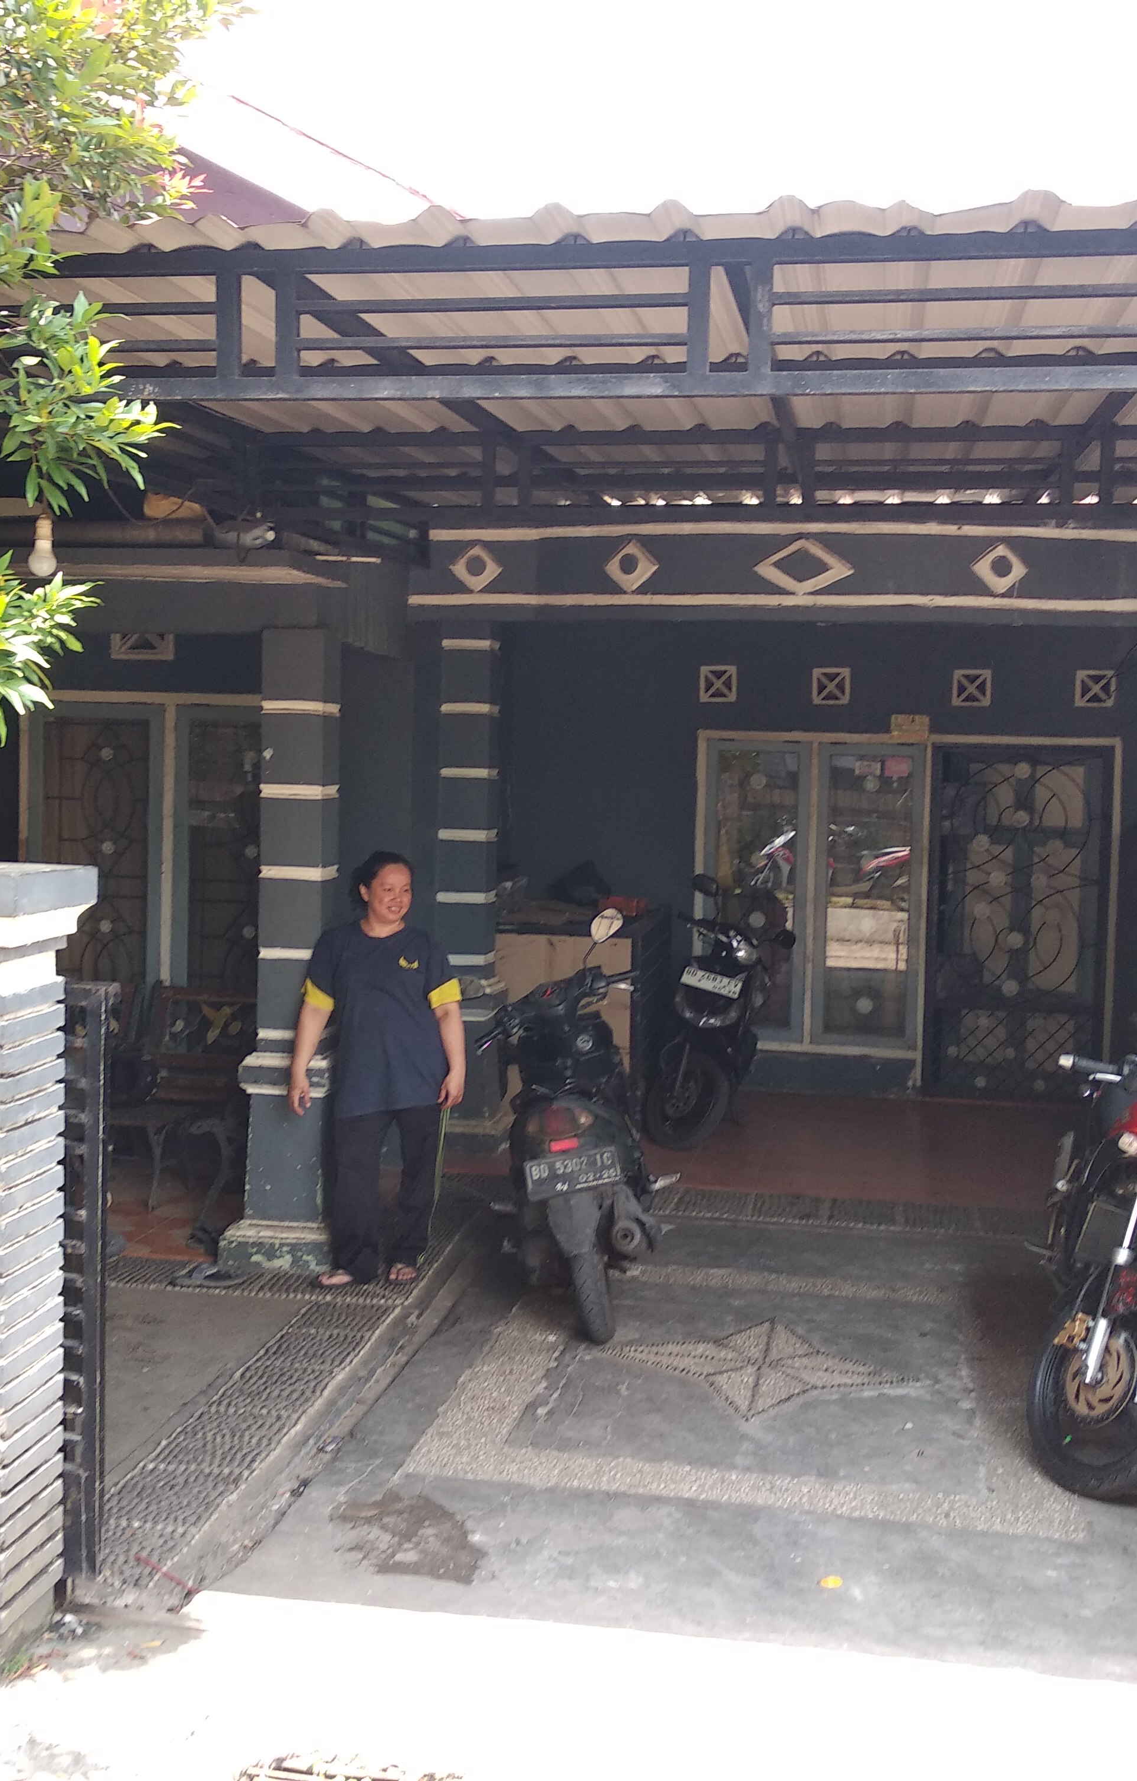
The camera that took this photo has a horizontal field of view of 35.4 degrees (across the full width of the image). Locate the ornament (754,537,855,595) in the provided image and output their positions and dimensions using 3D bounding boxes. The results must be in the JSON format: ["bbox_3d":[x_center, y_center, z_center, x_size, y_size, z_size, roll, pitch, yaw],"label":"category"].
[{"bbox_3d":[1.030,-1.408,7.771,0.433,0.243,0.050,2,4,10],"label":"ornament"}]

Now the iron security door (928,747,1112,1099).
[{"bbox_3d":[2.444,0.193,9.730,0.970,1.940,0.080,2,4,10],"label":"iron security door"}]

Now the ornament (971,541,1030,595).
[{"bbox_3d":[1.843,-1.376,7.627,0.249,0.228,0.050,2,4,10],"label":"ornament"}]

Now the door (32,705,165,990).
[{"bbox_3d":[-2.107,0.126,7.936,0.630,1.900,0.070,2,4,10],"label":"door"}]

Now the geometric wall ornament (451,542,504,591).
[{"bbox_3d":[-0.400,-1.410,7.811,0.235,0.219,0.040,2,3,8],"label":"geometric wall ornament"}]

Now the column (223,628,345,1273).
[{"bbox_3d":[-0.946,0.193,6.200,0.365,2.200,0.365,2,3,8],"label":"column"}]

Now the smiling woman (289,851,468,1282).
[{"bbox_3d":[-0.667,0.603,6.262,0.590,1.480,0.320,1,4,-12],"label":"smiling woman"}]

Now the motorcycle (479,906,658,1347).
[{"bbox_3d":[0.057,0.738,6.086,0.700,1.200,1.880,2,3,3],"label":"motorcycle"}]

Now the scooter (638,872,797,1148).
[{"bbox_3d":[0.789,0.572,8.910,0.700,1.200,1.880,2,3,10],"label":"scooter"}]

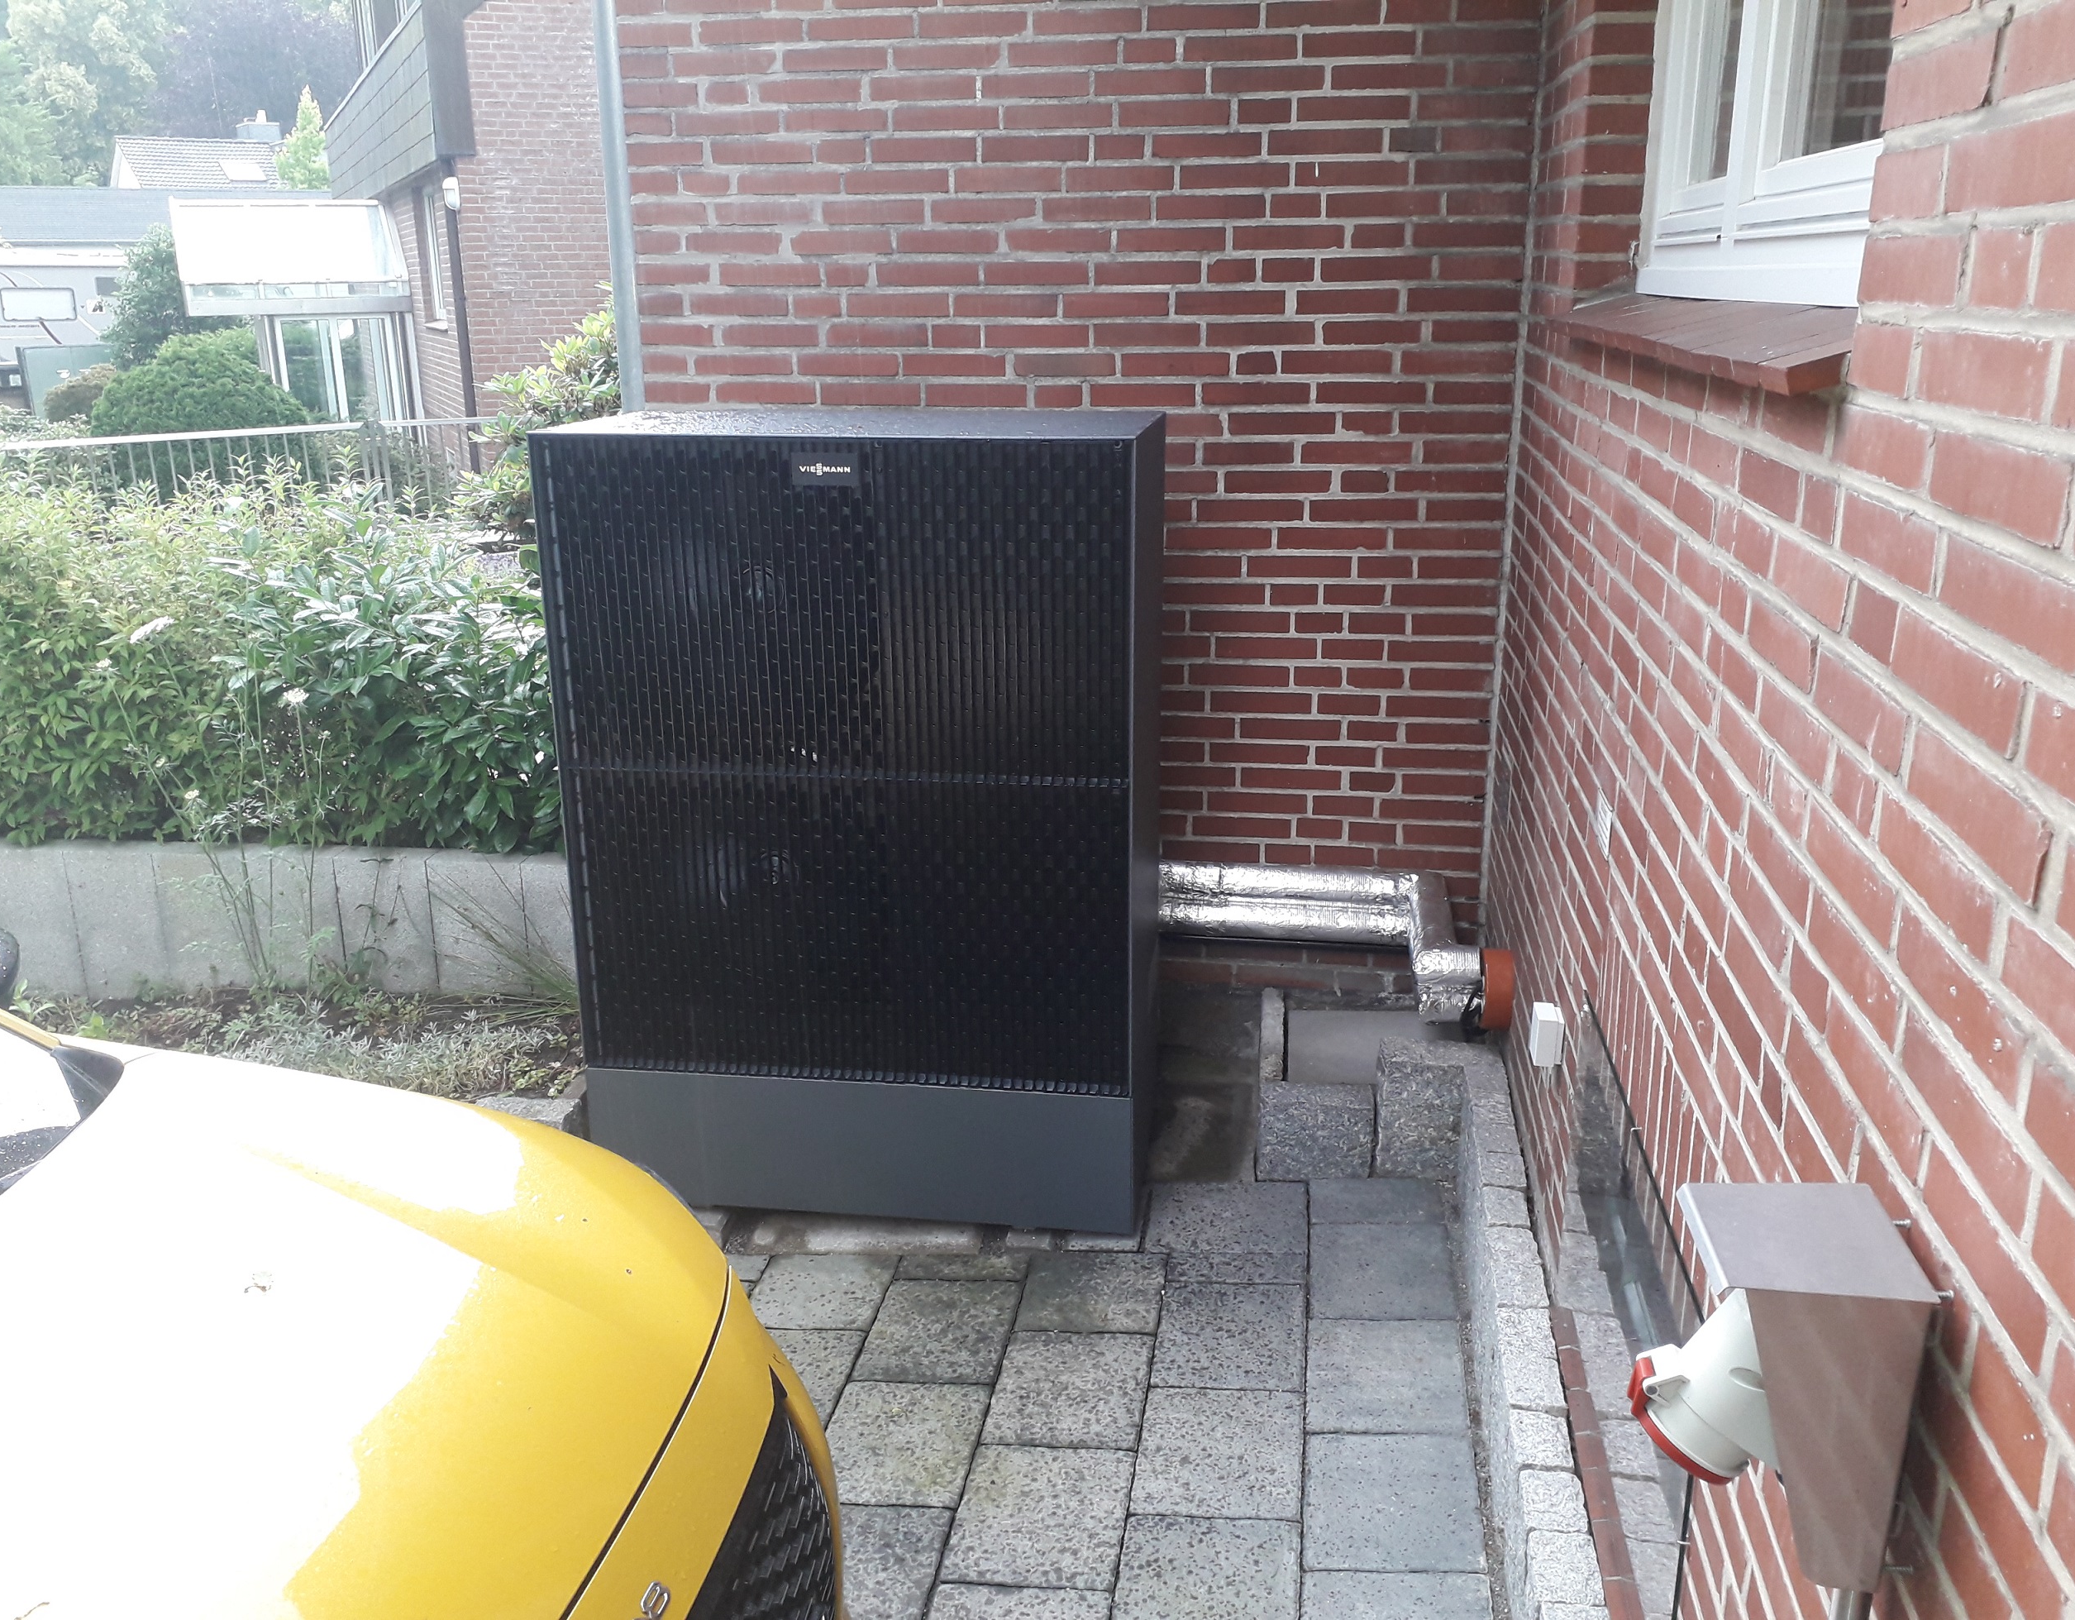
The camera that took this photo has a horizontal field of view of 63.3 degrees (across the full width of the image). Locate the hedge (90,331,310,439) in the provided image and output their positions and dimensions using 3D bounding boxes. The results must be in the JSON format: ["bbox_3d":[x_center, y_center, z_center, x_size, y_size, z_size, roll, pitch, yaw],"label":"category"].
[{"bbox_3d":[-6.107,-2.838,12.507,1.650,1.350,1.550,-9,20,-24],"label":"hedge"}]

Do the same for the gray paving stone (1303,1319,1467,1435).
[{"bbox_3d":[0.618,1.030,2.987,0.274,0.070,0.320,-3,18,11],"label":"gray paving stone"}]

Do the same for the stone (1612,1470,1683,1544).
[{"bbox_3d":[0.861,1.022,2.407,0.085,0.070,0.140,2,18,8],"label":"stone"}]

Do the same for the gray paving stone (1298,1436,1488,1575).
[{"bbox_3d":[0.569,1.135,2.713,0.275,0.060,0.315,0,18,10],"label":"gray paving stone"}]

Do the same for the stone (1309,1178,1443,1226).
[{"bbox_3d":[0.712,0.851,3.523,0.278,0.070,0.167,-3,18,11],"label":"stone"}]

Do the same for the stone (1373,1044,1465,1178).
[{"bbox_3d":[0.810,0.638,3.610,0.185,0.265,0.130,2,17,9],"label":"stone"}]

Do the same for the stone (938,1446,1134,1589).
[{"bbox_3d":[0.012,1.173,2.739,0.272,0.070,0.320,-3,18,11],"label":"stone"}]

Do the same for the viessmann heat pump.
[{"bbox_3d":[-0.337,-0.002,3.579,1.144,1.600,0.600,2,18,8],"label":"viessmann heat pump"}]

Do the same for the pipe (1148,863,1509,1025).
[{"bbox_3d":[0.597,0.286,3.742,0.805,0.190,0.570,2,18,8],"label":"pipe"}]

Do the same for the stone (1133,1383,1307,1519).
[{"bbox_3d":[0.306,1.084,2.785,0.260,0.060,0.311,-2,18,10],"label":"stone"}]

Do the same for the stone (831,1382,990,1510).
[{"bbox_3d":[-0.230,1.105,2.883,0.260,0.060,0.312,-2,18,10],"label":"stone"}]

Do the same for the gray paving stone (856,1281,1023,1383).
[{"bbox_3d":[-0.182,1.033,3.248,0.271,0.070,0.327,-3,18,11],"label":"gray paving stone"}]

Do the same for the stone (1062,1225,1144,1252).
[{"bbox_3d":[0.146,0.915,3.511,0.160,0.070,0.125,-3,18,11],"label":"stone"}]

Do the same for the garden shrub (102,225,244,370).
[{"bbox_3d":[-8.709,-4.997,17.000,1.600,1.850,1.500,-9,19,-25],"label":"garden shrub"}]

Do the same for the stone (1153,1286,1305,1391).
[{"bbox_3d":[0.366,1.009,3.140,0.274,0.070,0.318,-3,18,11],"label":"stone"}]

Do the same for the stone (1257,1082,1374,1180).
[{"bbox_3d":[0.587,0.683,3.566,0.230,0.185,0.100,2,18,9],"label":"stone"}]

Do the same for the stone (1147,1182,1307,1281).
[{"bbox_3d":[0.394,0.900,3.476,0.329,0.070,0.385,-3,18,11],"label":"stone"}]

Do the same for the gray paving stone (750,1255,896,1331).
[{"bbox_3d":[-0.438,1.007,3.417,0.282,0.070,0.261,-3,18,11],"label":"gray paving stone"}]

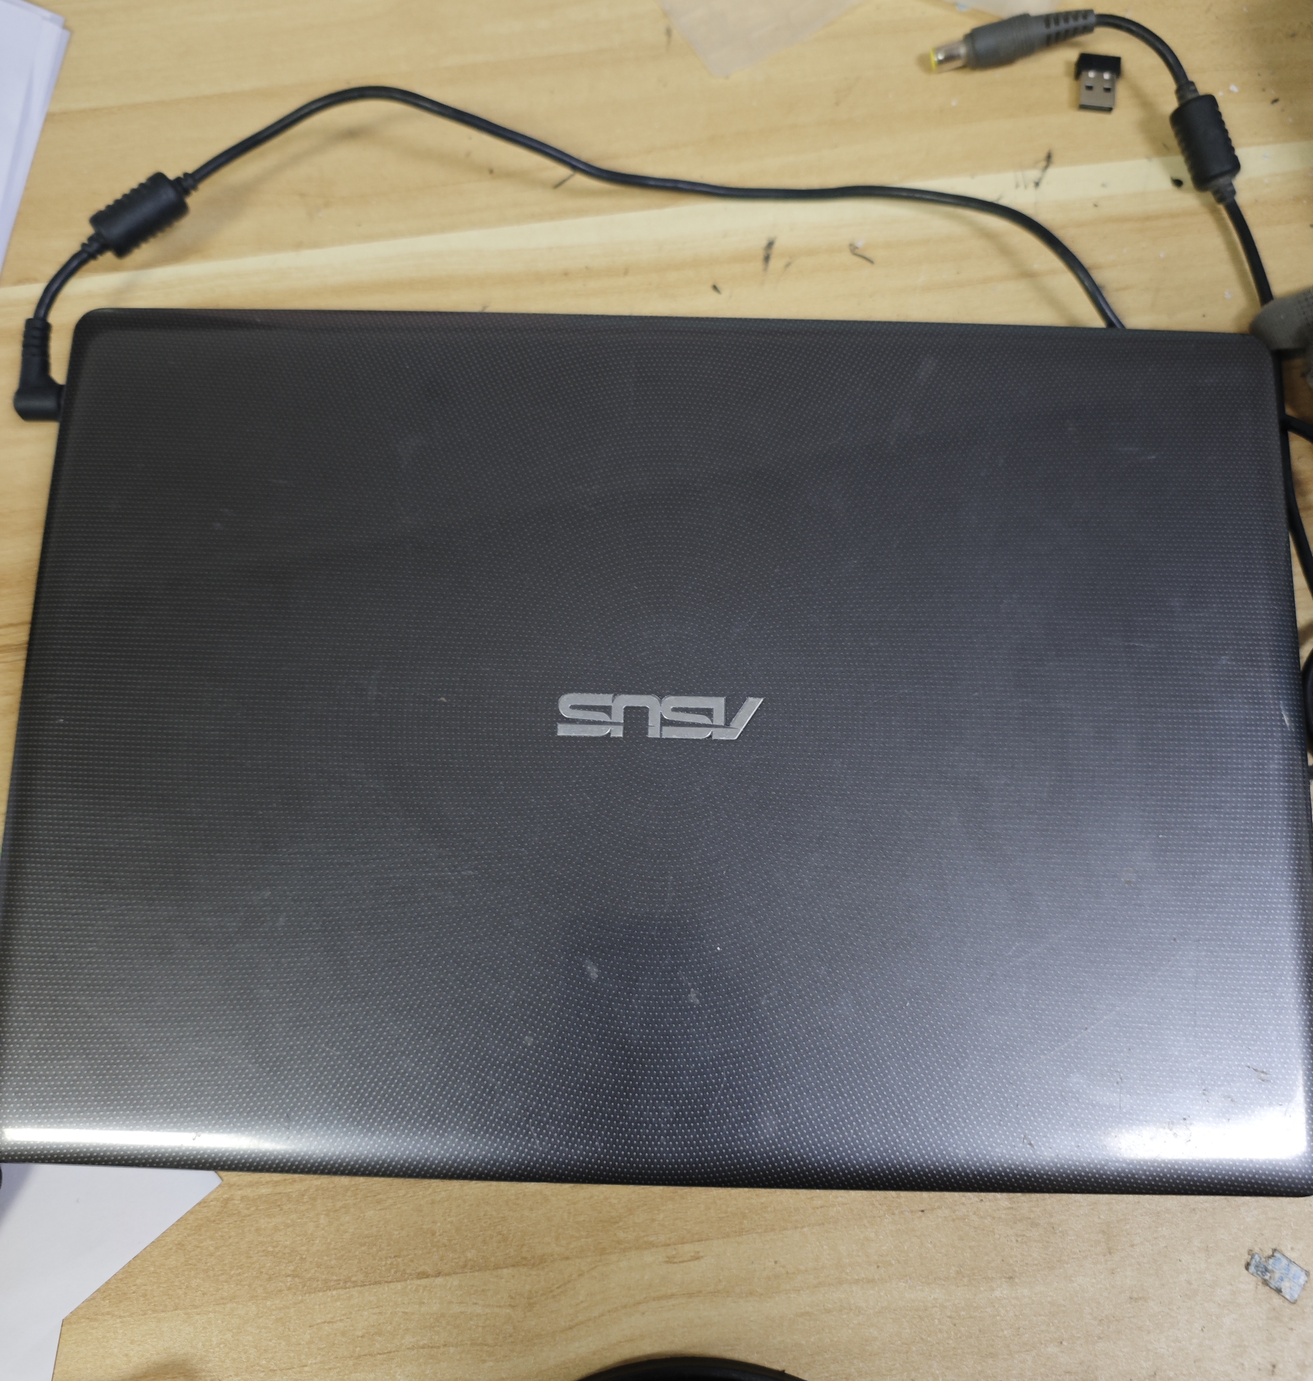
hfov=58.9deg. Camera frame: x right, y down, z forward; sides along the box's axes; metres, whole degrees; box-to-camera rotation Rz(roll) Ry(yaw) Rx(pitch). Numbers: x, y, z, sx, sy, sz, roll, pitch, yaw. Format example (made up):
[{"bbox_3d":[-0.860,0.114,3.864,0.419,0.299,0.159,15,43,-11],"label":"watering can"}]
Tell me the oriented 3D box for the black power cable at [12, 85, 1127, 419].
[{"bbox_3d":[-0.030,-0.142,0.364,0.338,0.026,0.102,-4,78,-1],"label":"black power cable"}]

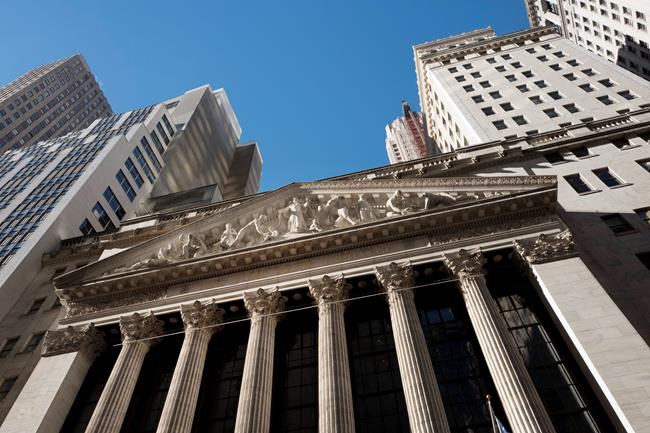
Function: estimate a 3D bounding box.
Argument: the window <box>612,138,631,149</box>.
[{"bbox_3d":[22.290,-5.355,37.847,1.178,1.482,0.338,-12,-58,6],"label":"window"}]

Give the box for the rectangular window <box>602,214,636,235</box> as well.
[{"bbox_3d":[17.702,0.546,30.588,1.148,1.881,0.338,-12,-58,6],"label":"rectangular window"}]

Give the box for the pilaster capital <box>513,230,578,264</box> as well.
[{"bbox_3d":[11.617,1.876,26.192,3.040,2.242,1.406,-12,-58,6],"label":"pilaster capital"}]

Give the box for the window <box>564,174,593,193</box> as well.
[{"bbox_3d":[17.572,-2.176,34.945,1.155,2.470,0.338,-12,-58,6],"label":"window"}]

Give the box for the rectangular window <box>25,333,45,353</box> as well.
[{"bbox_3d":[-19.933,8.680,34.643,1.197,1.805,0.338,-12,-58,6],"label":"rectangular window"}]

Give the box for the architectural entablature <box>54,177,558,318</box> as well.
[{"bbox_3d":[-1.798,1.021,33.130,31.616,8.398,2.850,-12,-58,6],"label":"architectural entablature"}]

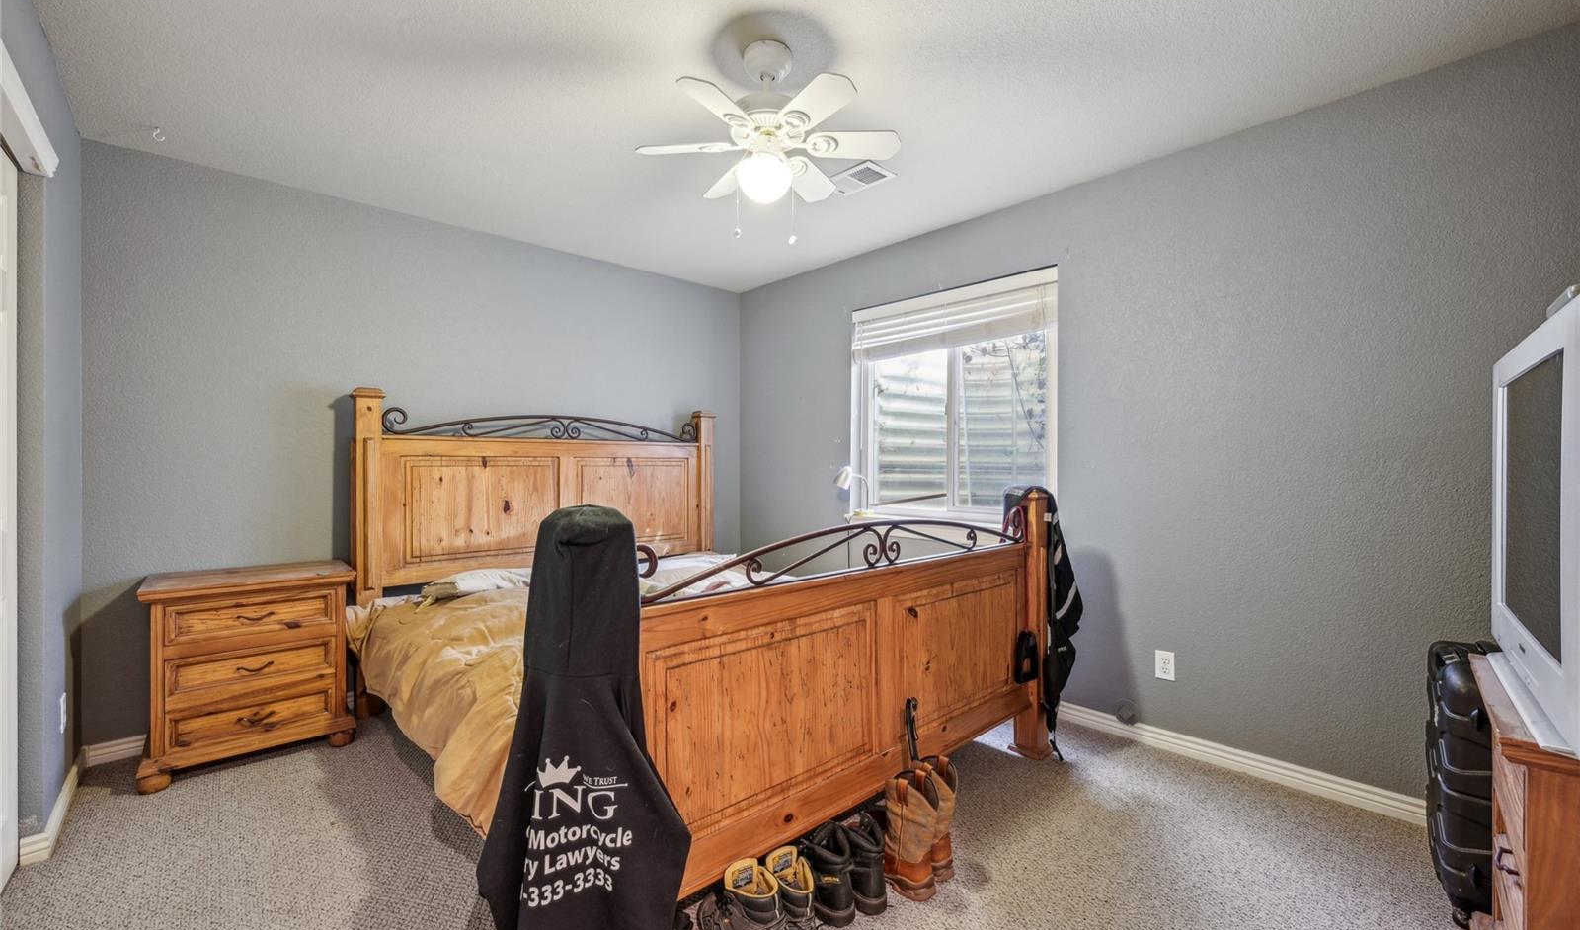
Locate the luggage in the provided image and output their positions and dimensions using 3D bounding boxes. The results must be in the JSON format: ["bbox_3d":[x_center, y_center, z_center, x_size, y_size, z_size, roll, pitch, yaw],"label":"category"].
[{"bbox_3d":[1.915,0.832,1.528,0.480,0.695,0.280,0,0,45],"label":"luggage"}]

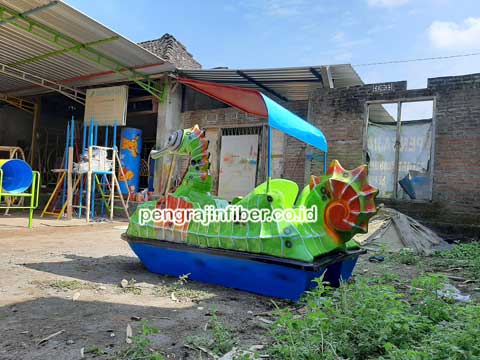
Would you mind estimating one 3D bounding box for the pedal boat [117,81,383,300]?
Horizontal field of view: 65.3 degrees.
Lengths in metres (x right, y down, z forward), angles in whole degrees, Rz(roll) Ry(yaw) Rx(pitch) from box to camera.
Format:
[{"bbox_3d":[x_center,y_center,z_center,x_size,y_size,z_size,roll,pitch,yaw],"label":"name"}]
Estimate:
[{"bbox_3d":[0.039,0.027,4.157,2.850,2.050,1.306,1,-2,36],"label":"pedal boat"}]

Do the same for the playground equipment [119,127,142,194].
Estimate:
[{"bbox_3d":[-3.555,-0.616,12.200,0.660,2.160,0.640,2,-1,4],"label":"playground equipment"}]

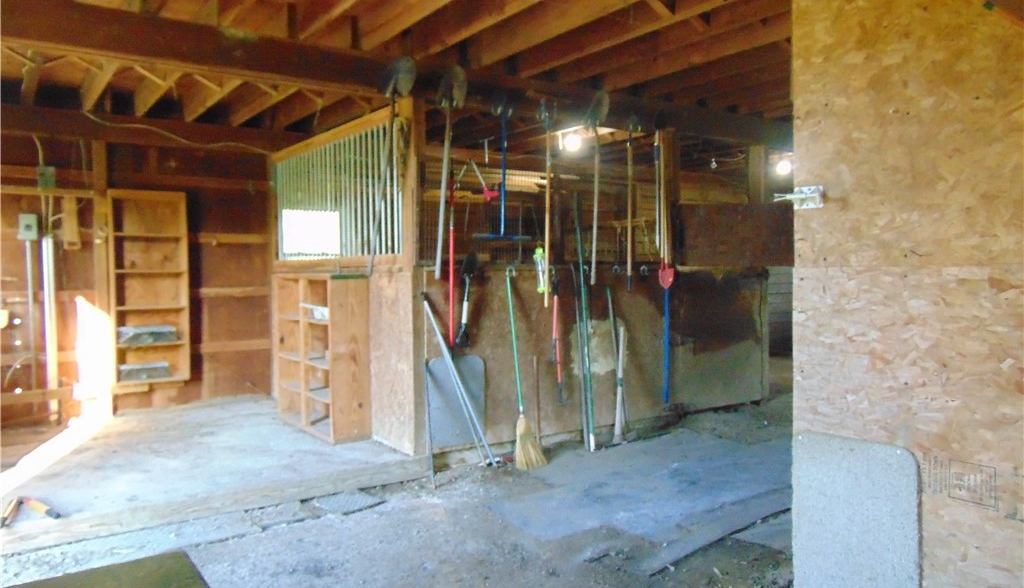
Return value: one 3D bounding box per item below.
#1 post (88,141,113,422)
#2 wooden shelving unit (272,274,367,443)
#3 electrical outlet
[{"bbox_3d":[-3.437,-0.114,6.206,0.100,2.304,0.100,-2,2,-35],"label":"post"},{"bbox_3d":[-1.486,0.443,5.687,0.290,1.178,1.250,-2,2,-35],"label":"wooden shelving unit"},{"bbox_3d":[-3.812,-0.522,5.832,0.116,0.201,0.080,-2,2,-35],"label":"electrical outlet"}]

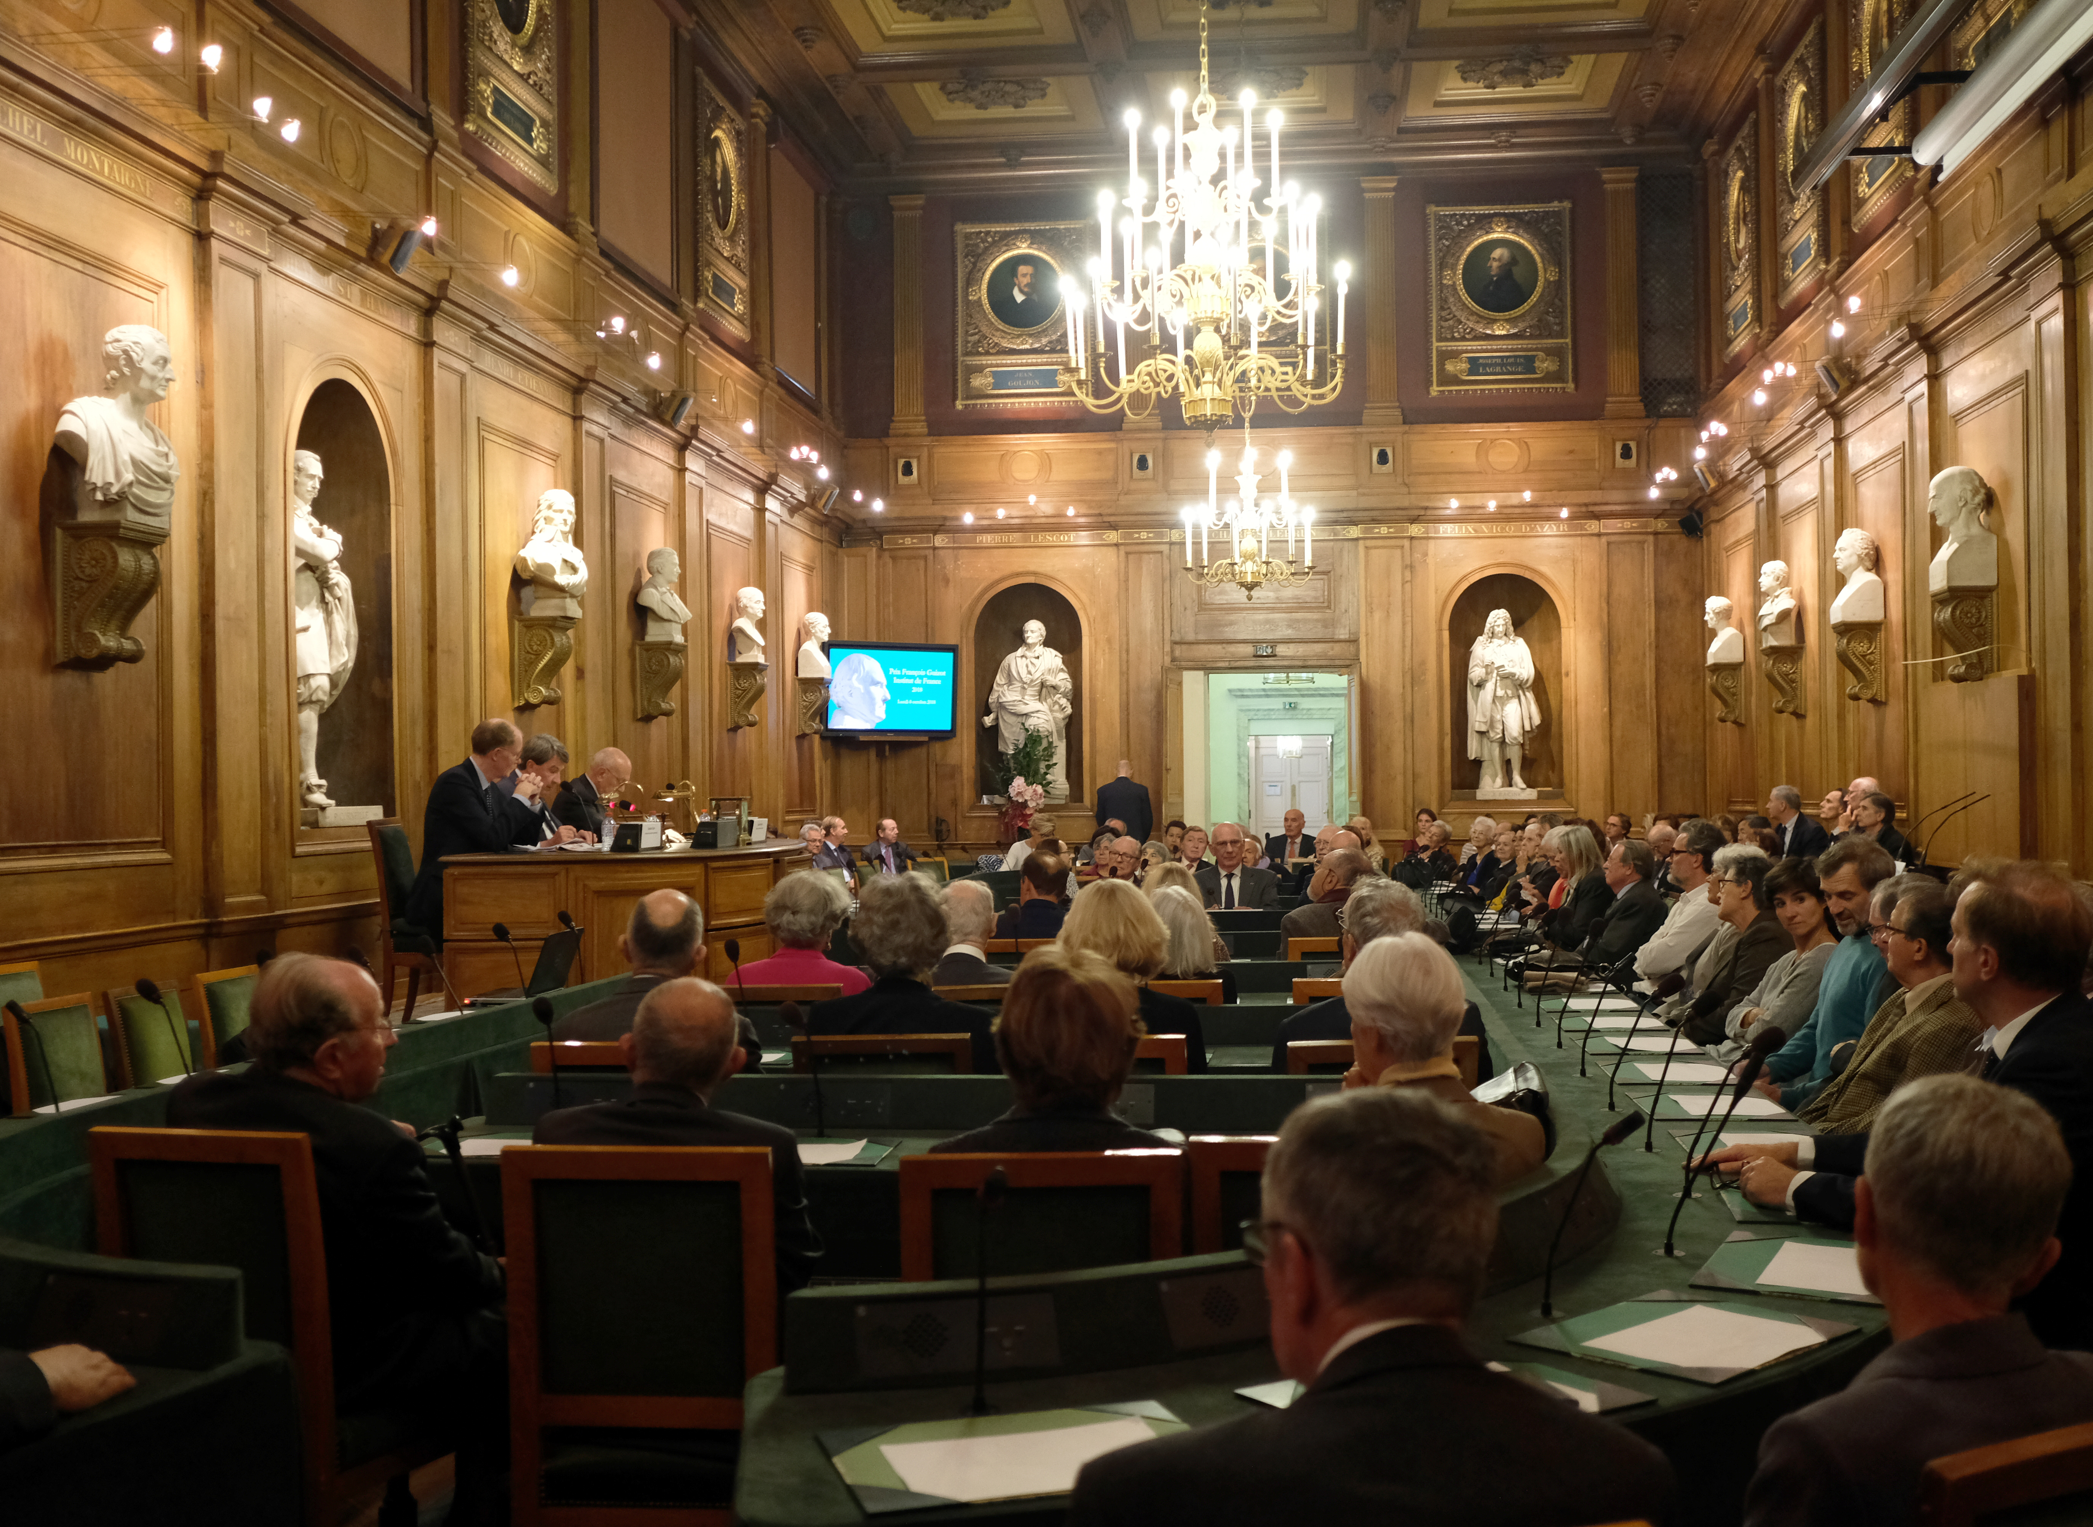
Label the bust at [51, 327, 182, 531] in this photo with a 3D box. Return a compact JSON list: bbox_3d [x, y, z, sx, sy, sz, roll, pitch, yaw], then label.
[{"bbox_3d":[-3.508,-1.317,8.619,0.360,0.775,0.560,-1,-1,12],"label":"bust"}]

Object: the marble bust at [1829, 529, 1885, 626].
[{"bbox_3d":[5.340,-1.231,14.652,0.310,0.650,0.320,-1,-1,6],"label":"marble bust"}]

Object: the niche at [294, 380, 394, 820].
[{"bbox_3d":[-3.541,-0.765,10.573,0.480,2.140,1.110,-1,-1,7],"label":"niche"}]

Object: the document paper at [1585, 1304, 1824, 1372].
[{"bbox_3d":[0.842,0.722,2.800,0.296,0.004,0.212,0,-1,-45],"label":"document paper"}]

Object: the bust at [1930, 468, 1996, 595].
[{"bbox_3d":[4.999,-1.287,12.229,0.290,0.689,0.360,-1,-1,7],"label":"bust"}]

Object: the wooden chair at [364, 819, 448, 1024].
[{"bbox_3d":[-2.662,0.710,9.871,0.540,0.910,0.440,-1,-1,2],"label":"wooden chair"}]

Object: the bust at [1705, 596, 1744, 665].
[{"bbox_3d":[5.657,-1.123,18.630,0.280,0.590,0.320,-1,-1,7],"label":"bust"}]

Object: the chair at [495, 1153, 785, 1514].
[{"bbox_3d":[-0.634,1.087,3.840,0.450,0.924,0.520,-1,-1,5],"label":"chair"}]

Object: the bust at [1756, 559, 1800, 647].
[{"bbox_3d":[5.570,-1.219,16.946,0.290,0.680,0.380,-1,-1,6],"label":"bust"}]

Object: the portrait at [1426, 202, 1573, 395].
[{"bbox_3d":[4.471,-4.524,21.772,1.435,1.838,0.120,-1,-1,6],"label":"portrait"}]

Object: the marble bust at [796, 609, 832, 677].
[{"bbox_3d":[-2.146,-1.106,20.696,0.290,0.600,0.310,-1,-1,6],"label":"marble bust"}]

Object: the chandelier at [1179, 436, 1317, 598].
[{"bbox_3d":[1.550,-1.858,17.155,1.000,1.200,1.000,-1,-1,7],"label":"chandelier"}]

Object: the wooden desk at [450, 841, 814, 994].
[{"bbox_3d":[-1.965,0.833,11.515,1.180,0.770,2.980,-1,-1,7],"label":"wooden desk"}]

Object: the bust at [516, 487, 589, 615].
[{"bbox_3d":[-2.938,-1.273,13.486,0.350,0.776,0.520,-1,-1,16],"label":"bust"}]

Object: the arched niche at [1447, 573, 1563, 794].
[{"bbox_3d":[4.491,-0.772,21.892,1.080,2.160,0.550,-1,-1,7],"label":"arched niche"}]

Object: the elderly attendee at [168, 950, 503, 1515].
[{"bbox_3d":[-1.210,0.930,4.110,0.500,1.180,0.670,-1,-1,41],"label":"elderly attendee"}]

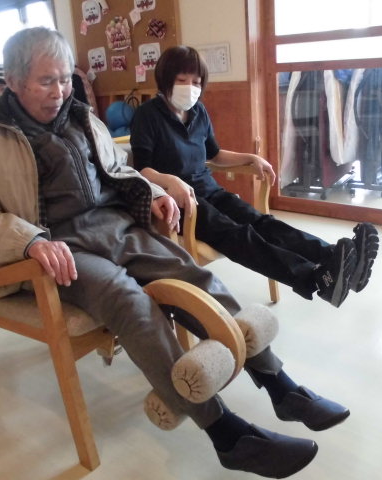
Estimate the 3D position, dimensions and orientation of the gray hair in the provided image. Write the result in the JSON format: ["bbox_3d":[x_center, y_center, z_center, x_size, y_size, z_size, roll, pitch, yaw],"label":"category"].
[{"bbox_3d":[-0.420,-0.484,1.316,0.205,0.180,0.175,24,33,34],"label":"gray hair"}]

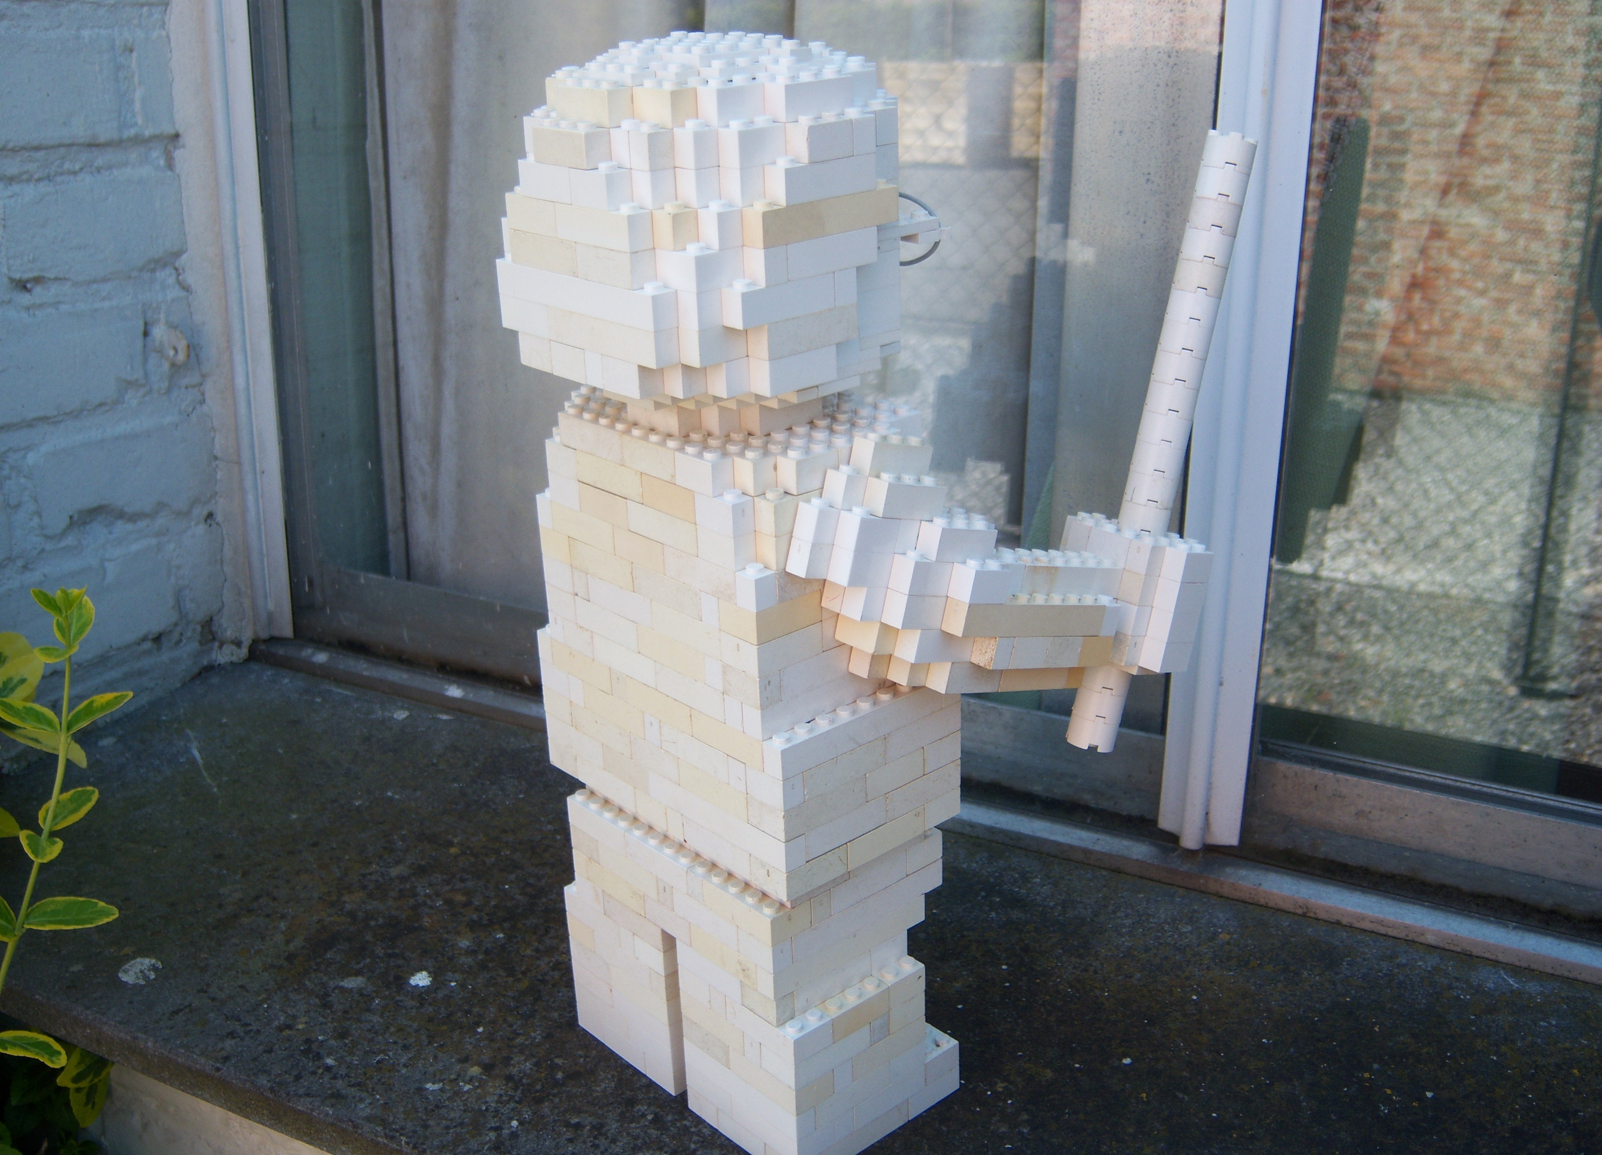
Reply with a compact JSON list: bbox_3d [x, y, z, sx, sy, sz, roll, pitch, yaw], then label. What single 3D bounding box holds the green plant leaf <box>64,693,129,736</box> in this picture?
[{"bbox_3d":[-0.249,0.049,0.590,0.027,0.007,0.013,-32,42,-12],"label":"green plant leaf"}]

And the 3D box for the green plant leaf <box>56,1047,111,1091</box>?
[{"bbox_3d":[-0.274,0.186,0.645,0.032,0.007,0.017,-36,45,-28],"label":"green plant leaf"}]

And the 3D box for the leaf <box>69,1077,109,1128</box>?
[{"bbox_3d":[-0.278,0.200,0.650,0.016,0.031,0.007,9,-9,-20],"label":"leaf"}]

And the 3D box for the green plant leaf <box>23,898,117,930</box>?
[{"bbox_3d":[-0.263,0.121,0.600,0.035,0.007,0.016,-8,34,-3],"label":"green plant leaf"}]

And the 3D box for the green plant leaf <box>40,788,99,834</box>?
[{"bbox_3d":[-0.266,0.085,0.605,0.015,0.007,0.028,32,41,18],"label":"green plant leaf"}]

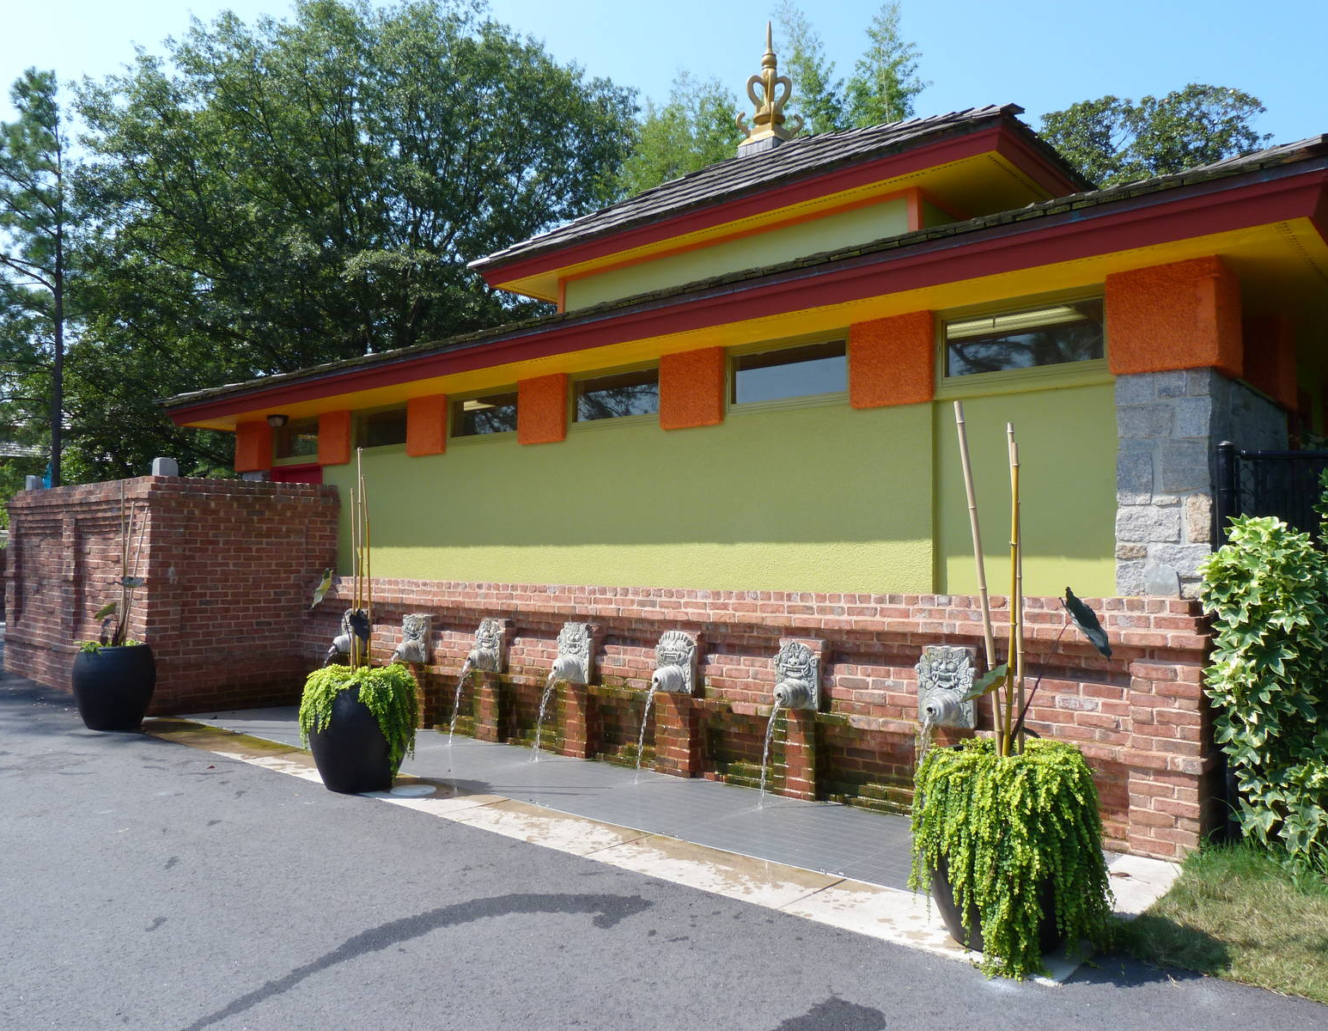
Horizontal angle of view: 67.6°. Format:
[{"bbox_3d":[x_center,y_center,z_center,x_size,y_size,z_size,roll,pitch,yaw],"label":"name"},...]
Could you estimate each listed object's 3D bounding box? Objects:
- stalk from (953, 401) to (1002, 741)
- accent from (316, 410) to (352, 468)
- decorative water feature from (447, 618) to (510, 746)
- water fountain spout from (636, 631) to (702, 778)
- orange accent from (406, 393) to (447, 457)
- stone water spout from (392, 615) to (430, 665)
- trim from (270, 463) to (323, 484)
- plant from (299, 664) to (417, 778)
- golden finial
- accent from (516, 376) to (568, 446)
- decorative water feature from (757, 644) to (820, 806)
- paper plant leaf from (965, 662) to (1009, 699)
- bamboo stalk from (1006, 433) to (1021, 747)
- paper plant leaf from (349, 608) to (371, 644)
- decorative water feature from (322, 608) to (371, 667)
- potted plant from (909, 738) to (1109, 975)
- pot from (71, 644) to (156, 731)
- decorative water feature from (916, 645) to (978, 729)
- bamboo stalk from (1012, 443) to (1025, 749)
[{"bbox_3d":[1.146,0.229,3.600,0.035,1.285,0.035,-7,3,0],"label":"stalk"},{"bbox_3d":[-3.287,-0.763,9.959,0.520,0.530,0.080,-2,-4,40],"label":"accent"},{"bbox_3d":[-1.416,1.244,7.471,0.300,0.907,0.390,-2,-4,40],"label":"decorative water feature"},{"bbox_3d":[-0.015,1.200,6.295,0.300,0.907,0.390,-2,-4,40],"label":"water fountain spout"},{"bbox_3d":[-2.130,-0.798,8.997,0.550,0.530,0.080,-2,-4,40],"label":"orange accent"},{"bbox_3d":[-2.097,1.008,8.045,0.305,0.400,0.270,-2,-3,40],"label":"stone water spout"},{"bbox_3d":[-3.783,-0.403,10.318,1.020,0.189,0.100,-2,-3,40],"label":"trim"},{"bbox_3d":[-1.817,1.192,5.960,0.680,0.610,0.680,0,-3,0],"label":"plant"},{"bbox_3d":[1.047,-4.344,9.976,0.500,1.278,0.500,-2,-4,40],"label":"golden finial"},{"bbox_3d":[-0.939,-0.831,7.853,0.529,0.503,0.090,-2,-3,40],"label":"accent"},{"bbox_3d":[0.686,1.177,5.707,0.300,0.907,0.390,-2,-4,40],"label":"decorative water feature"},{"bbox_3d":[1.154,0.593,3.550,0.160,0.130,0.130,1,-3,-11],"label":"paper plant leaf"},{"bbox_3d":[1.282,0.272,3.645,0.030,1.220,0.030,-1,-2,40],"label":"bamboo stalk"},{"bbox_3d":[-1.806,0.657,5.900,0.135,0.210,0.080,1,-3,-17],"label":"paper plant leaf"},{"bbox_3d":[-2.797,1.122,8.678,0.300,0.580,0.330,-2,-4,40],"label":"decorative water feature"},{"bbox_3d":[1.283,1.200,3.665,0.740,0.700,0.720,-1,-2,19],"label":"potted plant"},{"bbox_3d":[-4.430,1.382,8.030,0.600,0.650,0.600,-2,-4,40],"label":"pot"},{"bbox_3d":[1.419,0.886,5.111,0.335,0.407,0.260,-2,-3,40],"label":"decorative water feature"},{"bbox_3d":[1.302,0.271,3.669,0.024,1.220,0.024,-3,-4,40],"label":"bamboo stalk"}]

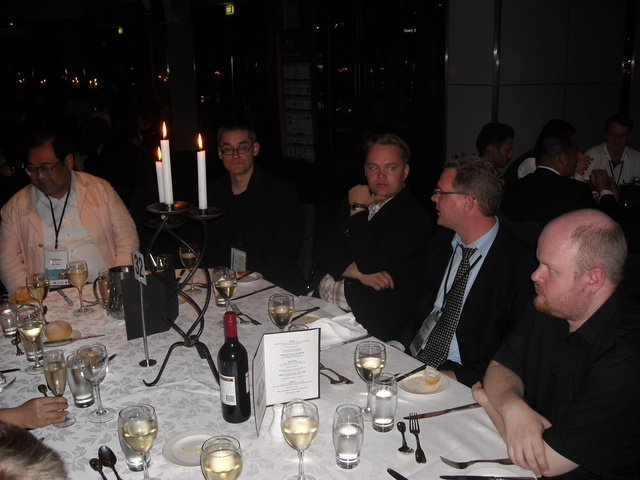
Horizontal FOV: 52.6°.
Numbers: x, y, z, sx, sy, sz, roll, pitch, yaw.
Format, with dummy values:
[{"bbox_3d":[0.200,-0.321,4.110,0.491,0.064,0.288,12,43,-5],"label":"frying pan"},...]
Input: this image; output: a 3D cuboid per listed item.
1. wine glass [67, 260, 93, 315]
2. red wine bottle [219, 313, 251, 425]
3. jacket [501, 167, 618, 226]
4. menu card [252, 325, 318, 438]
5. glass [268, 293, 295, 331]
[{"bbox_3d":[-0.888,0.179,2.404,0.078,0.187,0.078,-1,14,0],"label":"wine glass"},{"bbox_3d":[-0.216,0.324,1.679,0.076,0.298,0.076,0,16,0],"label":"red wine bottle"},{"bbox_3d":[1.235,-0.075,3.461,0.560,0.660,0.450,6,15,26],"label":"jacket"},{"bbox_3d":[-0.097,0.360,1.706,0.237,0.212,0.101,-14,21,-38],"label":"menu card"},{"bbox_3d":[-0.116,0.265,2.016,0.078,0.187,0.078,-1,14,0],"label":"glass"}]

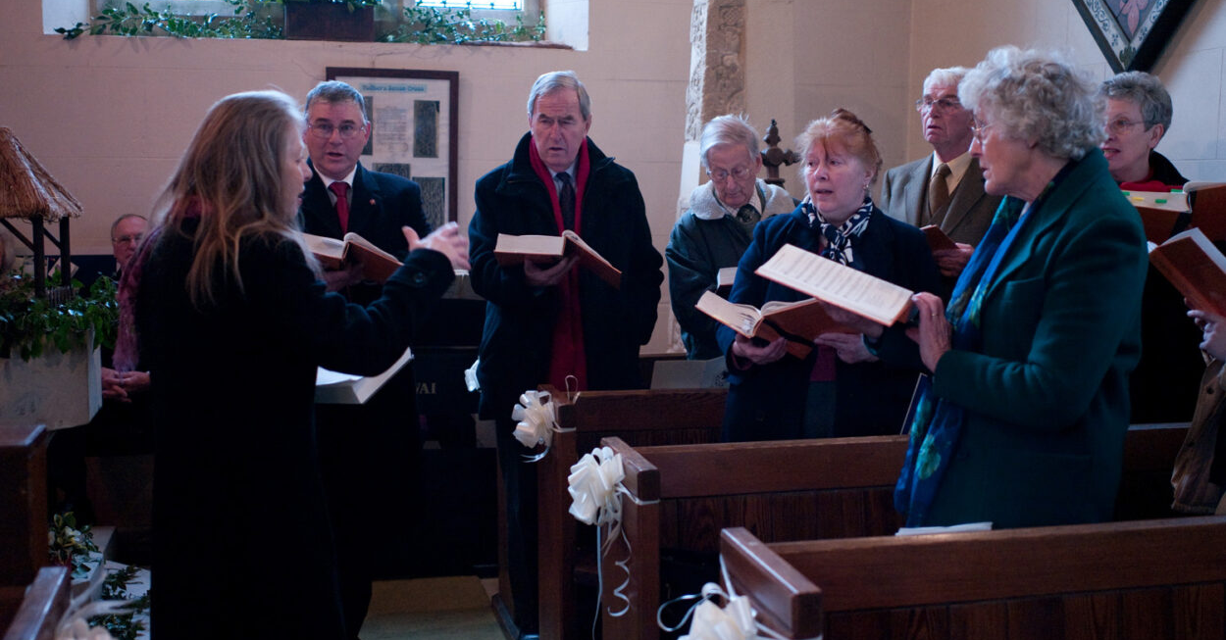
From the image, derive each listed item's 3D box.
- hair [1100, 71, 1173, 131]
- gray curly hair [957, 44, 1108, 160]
[{"bbox_3d":[1.305,-0.540,3.236,0.200,0.160,0.175,-2,6,-25],"label":"hair"},{"bbox_3d":[0.764,-0.395,2.366,0.260,0.220,0.220,1,5,9],"label":"gray curly hair"}]

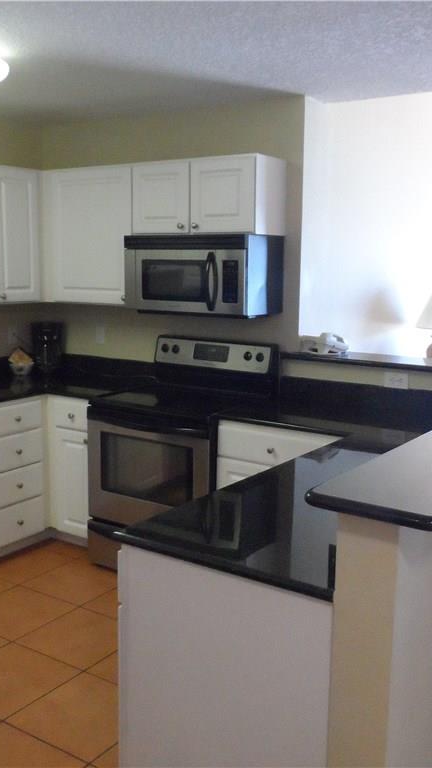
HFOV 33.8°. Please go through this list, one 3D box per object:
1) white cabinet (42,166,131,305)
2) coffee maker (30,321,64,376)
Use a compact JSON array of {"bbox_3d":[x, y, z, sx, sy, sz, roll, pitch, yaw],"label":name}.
[{"bbox_3d":[-0.655,-0.861,4.165,0.674,0.760,0.305,7,12,31],"label":"white cabinet"},{"bbox_3d":[-1.051,-0.234,4.467,0.200,0.325,0.250,-1,10,-11],"label":"coffee maker"}]

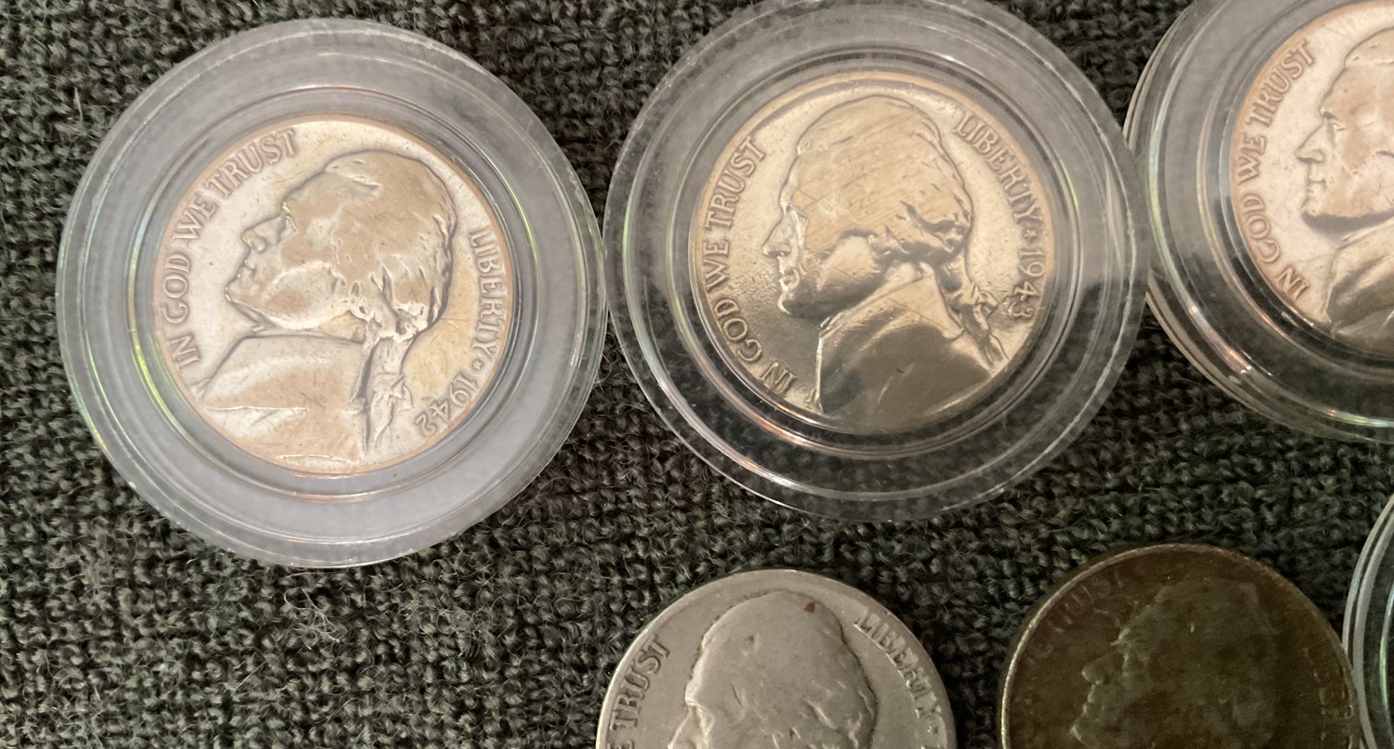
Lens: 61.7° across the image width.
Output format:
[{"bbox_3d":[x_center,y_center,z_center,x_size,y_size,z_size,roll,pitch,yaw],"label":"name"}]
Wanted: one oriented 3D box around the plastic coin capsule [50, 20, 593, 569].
[{"bbox_3d":[-0.022,-0.005,0.070,0.032,0.005,0.032,0,87,0],"label":"plastic coin capsule"}]

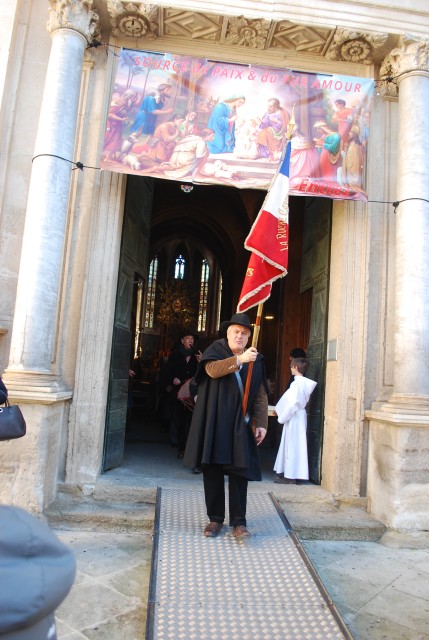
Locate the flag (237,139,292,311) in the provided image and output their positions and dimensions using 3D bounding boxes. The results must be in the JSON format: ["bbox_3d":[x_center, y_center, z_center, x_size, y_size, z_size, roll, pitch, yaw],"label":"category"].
[{"bbox_3d":[0.383,-0.710,3.650,0.340,1.240,0.240,8,8,0],"label":"flag"}]

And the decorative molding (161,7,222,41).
[{"bbox_3d":[-0.245,-3.229,5.222,0.640,0.120,0.460,5,-6,-6],"label":"decorative molding"}]

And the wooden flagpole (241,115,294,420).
[{"bbox_3d":[0.426,-0.394,3.760,0.050,2.441,0.050,8,8,0],"label":"wooden flagpole"}]

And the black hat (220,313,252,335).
[{"bbox_3d":[0.192,0.028,4.130,0.275,0.135,0.310,5,-6,-7],"label":"black hat"}]

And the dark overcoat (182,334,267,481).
[{"bbox_3d":[0.089,0.743,4.080,0.650,1.110,0.480,4,-6,-3],"label":"dark overcoat"}]

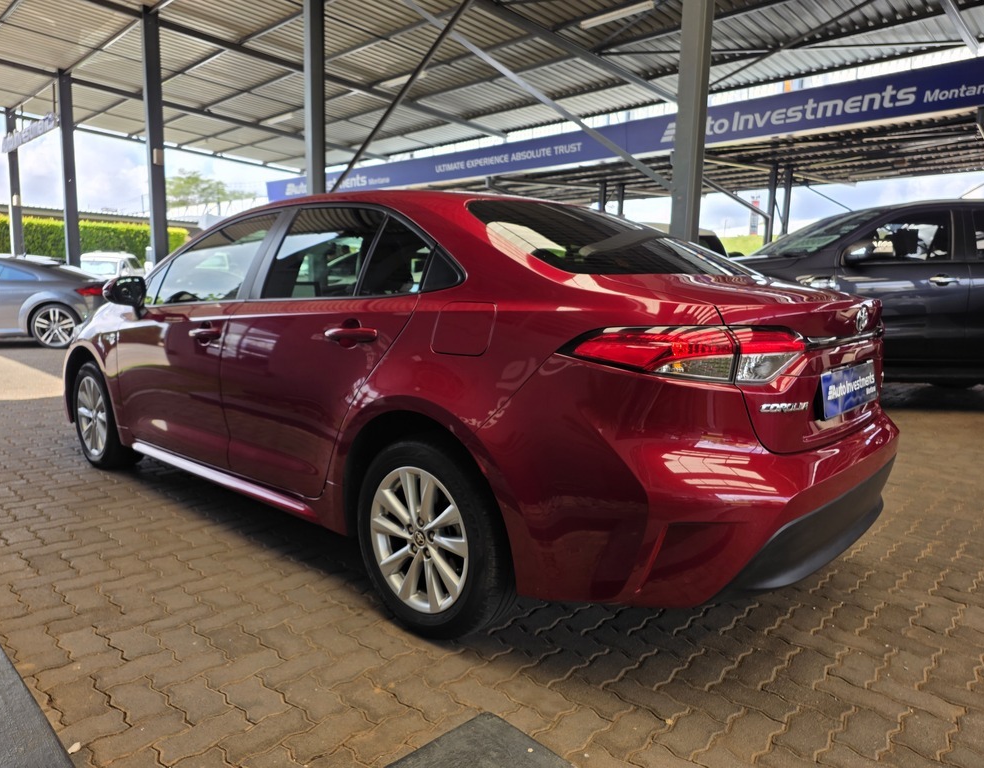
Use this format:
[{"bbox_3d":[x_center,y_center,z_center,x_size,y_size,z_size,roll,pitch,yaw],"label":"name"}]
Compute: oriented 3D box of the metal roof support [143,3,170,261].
[{"bbox_3d":[-5.075,-3.007,10.312,0.134,5.017,0.172,9,11,43],"label":"metal roof support"}]

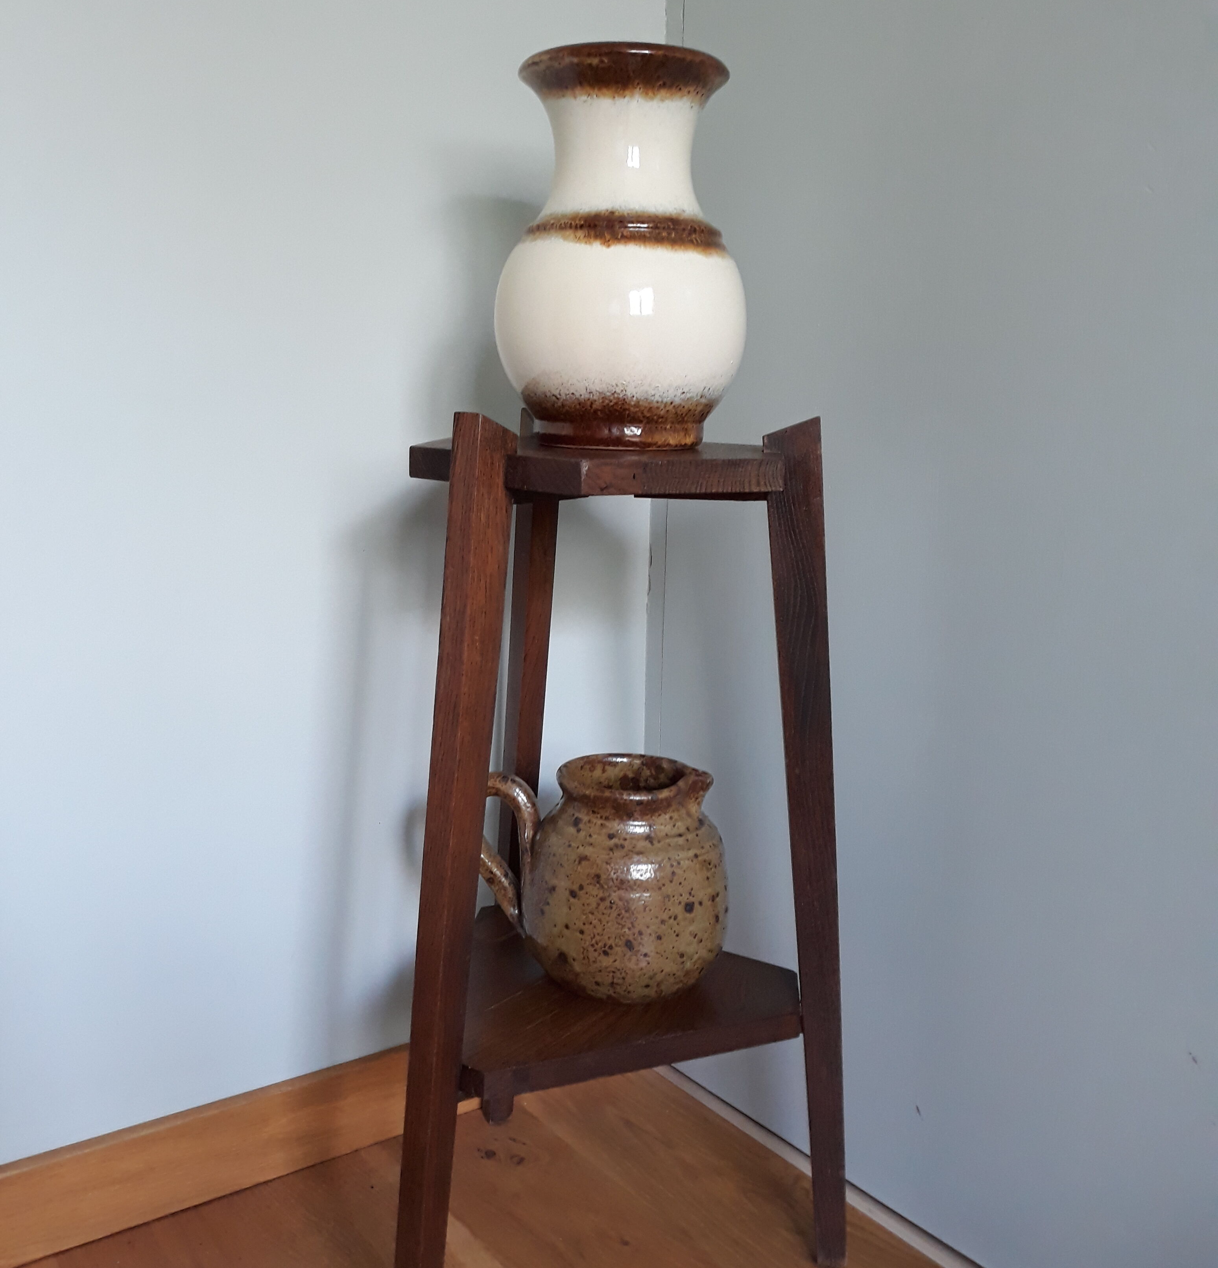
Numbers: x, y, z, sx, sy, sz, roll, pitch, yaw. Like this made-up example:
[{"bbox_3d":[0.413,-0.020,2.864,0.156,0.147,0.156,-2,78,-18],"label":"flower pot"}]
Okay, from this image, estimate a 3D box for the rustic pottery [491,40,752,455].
[{"bbox_3d":[0.009,-0.268,0.913,0.183,0.263,0.183,2,10,0],"label":"rustic pottery"}]

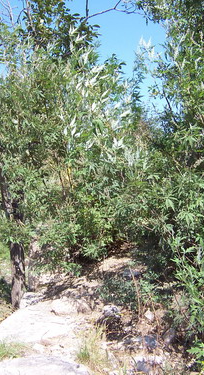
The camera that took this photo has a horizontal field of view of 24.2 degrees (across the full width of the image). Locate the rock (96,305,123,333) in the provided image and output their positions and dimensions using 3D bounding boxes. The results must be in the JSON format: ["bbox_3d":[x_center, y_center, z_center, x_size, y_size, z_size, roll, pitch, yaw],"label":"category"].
[{"bbox_3d":[0.076,1.333,4.850,0.260,0.230,0.230,0,2,0],"label":"rock"}]

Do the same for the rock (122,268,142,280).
[{"bbox_3d":[0.429,1.223,6.700,0.280,0.125,0.210,0,2,0],"label":"rock"}]

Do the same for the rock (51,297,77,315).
[{"bbox_3d":[-0.428,1.312,5.300,0.280,0.150,0.240,0,2,0],"label":"rock"}]

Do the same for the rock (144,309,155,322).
[{"bbox_3d":[0.493,1.329,4.950,0.105,0.120,0.100,0,2,0],"label":"rock"}]

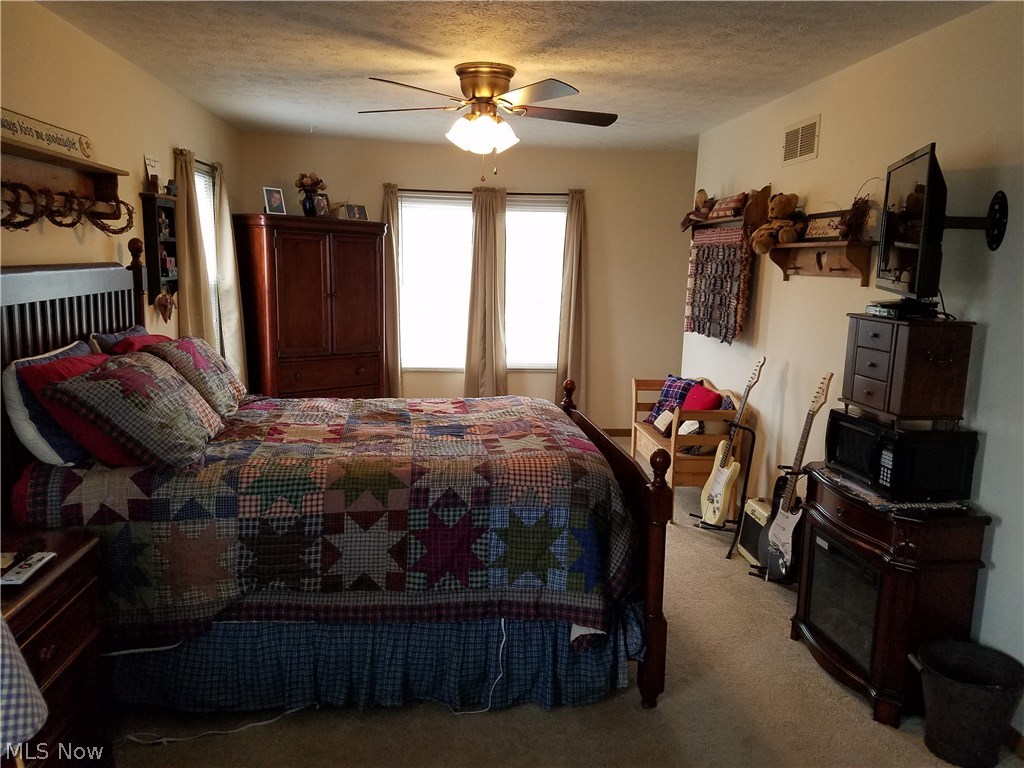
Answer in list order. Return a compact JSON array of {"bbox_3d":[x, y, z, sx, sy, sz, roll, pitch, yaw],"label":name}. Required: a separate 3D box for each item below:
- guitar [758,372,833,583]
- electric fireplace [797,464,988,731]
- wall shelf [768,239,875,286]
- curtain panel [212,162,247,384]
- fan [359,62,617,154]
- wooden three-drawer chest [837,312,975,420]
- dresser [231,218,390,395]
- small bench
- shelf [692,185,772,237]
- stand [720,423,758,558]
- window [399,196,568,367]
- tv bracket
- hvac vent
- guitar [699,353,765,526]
[{"bbox_3d":[1.320,0.431,3.530,0.075,0.985,0.325,12,7,-11],"label":"guitar"},{"bbox_3d":[1.333,0.738,2.860,0.346,0.728,0.687,0,10,-8],"label":"electric fireplace"},{"bbox_3d":[1.439,-0.577,3.649,0.128,0.202,0.835,0,10,-6],"label":"wall shelf"},{"bbox_3d":[-1.919,-0.456,5.220,0.138,2.035,0.395,1,10,-6],"label":"curtain panel"},{"bbox_3d":[-0.130,-1.318,3.727,1.294,0.405,1.294,1,10,-6],"label":"fan"},{"bbox_3d":[1.389,-0.053,2.736,0.247,0.360,0.349,0,10,-9],"label":"wooden three-drawer chest"},{"bbox_3d":[-1.449,-0.297,5.544,0.935,1.732,0.543,-6,12,-39],"label":"dresser"},{"bbox_3d":[1.124,0.369,5.070,0.443,0.767,1.055,0,10,-6],"label":"small bench"},{"bbox_3d":[1.330,-1.039,4.749,0.148,0.291,0.889,1,10,-6],"label":"shelf"},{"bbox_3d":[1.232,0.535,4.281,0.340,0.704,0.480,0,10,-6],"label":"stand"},{"bbox_3d":[-0.239,-0.824,6.444,1.415,1.460,0.100,0,10,-6],"label":"window"},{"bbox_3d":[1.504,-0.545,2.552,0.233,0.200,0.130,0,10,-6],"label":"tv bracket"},{"bbox_3d":[1.475,-1.241,3.948,0.020,0.207,0.385,1,10,-6],"label":"hvac vent"},{"bbox_3d":[1.255,0.319,4.273,0.075,0.985,0.325,18,1,-12],"label":"guitar"}]

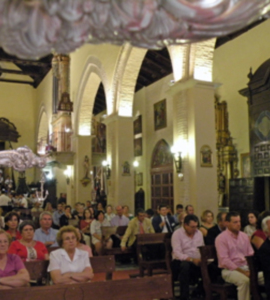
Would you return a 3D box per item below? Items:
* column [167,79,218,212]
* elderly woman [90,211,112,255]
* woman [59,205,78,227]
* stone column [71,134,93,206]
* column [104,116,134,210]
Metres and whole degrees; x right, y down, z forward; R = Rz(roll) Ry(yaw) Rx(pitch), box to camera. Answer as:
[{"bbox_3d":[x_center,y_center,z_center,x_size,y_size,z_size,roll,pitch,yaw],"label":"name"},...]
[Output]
[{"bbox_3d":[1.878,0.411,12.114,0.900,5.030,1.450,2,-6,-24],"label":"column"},{"bbox_3d":[-0.780,2.020,8.904,0.520,1.220,0.800,2,-6,-24],"label":"elderly woman"},{"bbox_3d":[-1.866,2.210,10.801,0.500,1.250,0.750,2,-6,-24],"label":"woman"},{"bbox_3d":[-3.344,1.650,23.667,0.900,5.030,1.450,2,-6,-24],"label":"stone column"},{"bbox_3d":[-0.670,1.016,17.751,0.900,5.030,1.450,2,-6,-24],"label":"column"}]

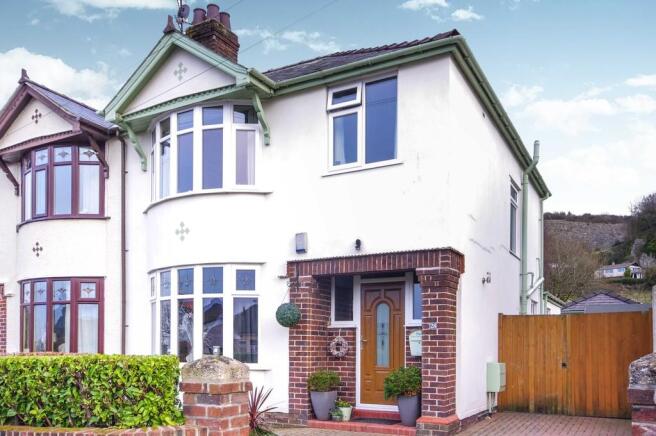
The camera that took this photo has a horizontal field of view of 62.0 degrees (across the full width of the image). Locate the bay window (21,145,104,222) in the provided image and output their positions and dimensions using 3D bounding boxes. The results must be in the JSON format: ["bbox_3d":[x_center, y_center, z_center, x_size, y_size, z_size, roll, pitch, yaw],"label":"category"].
[{"bbox_3d":[-5.368,-0.689,10.744,2.200,1.320,0.450,-4,-8,28],"label":"bay window"}]

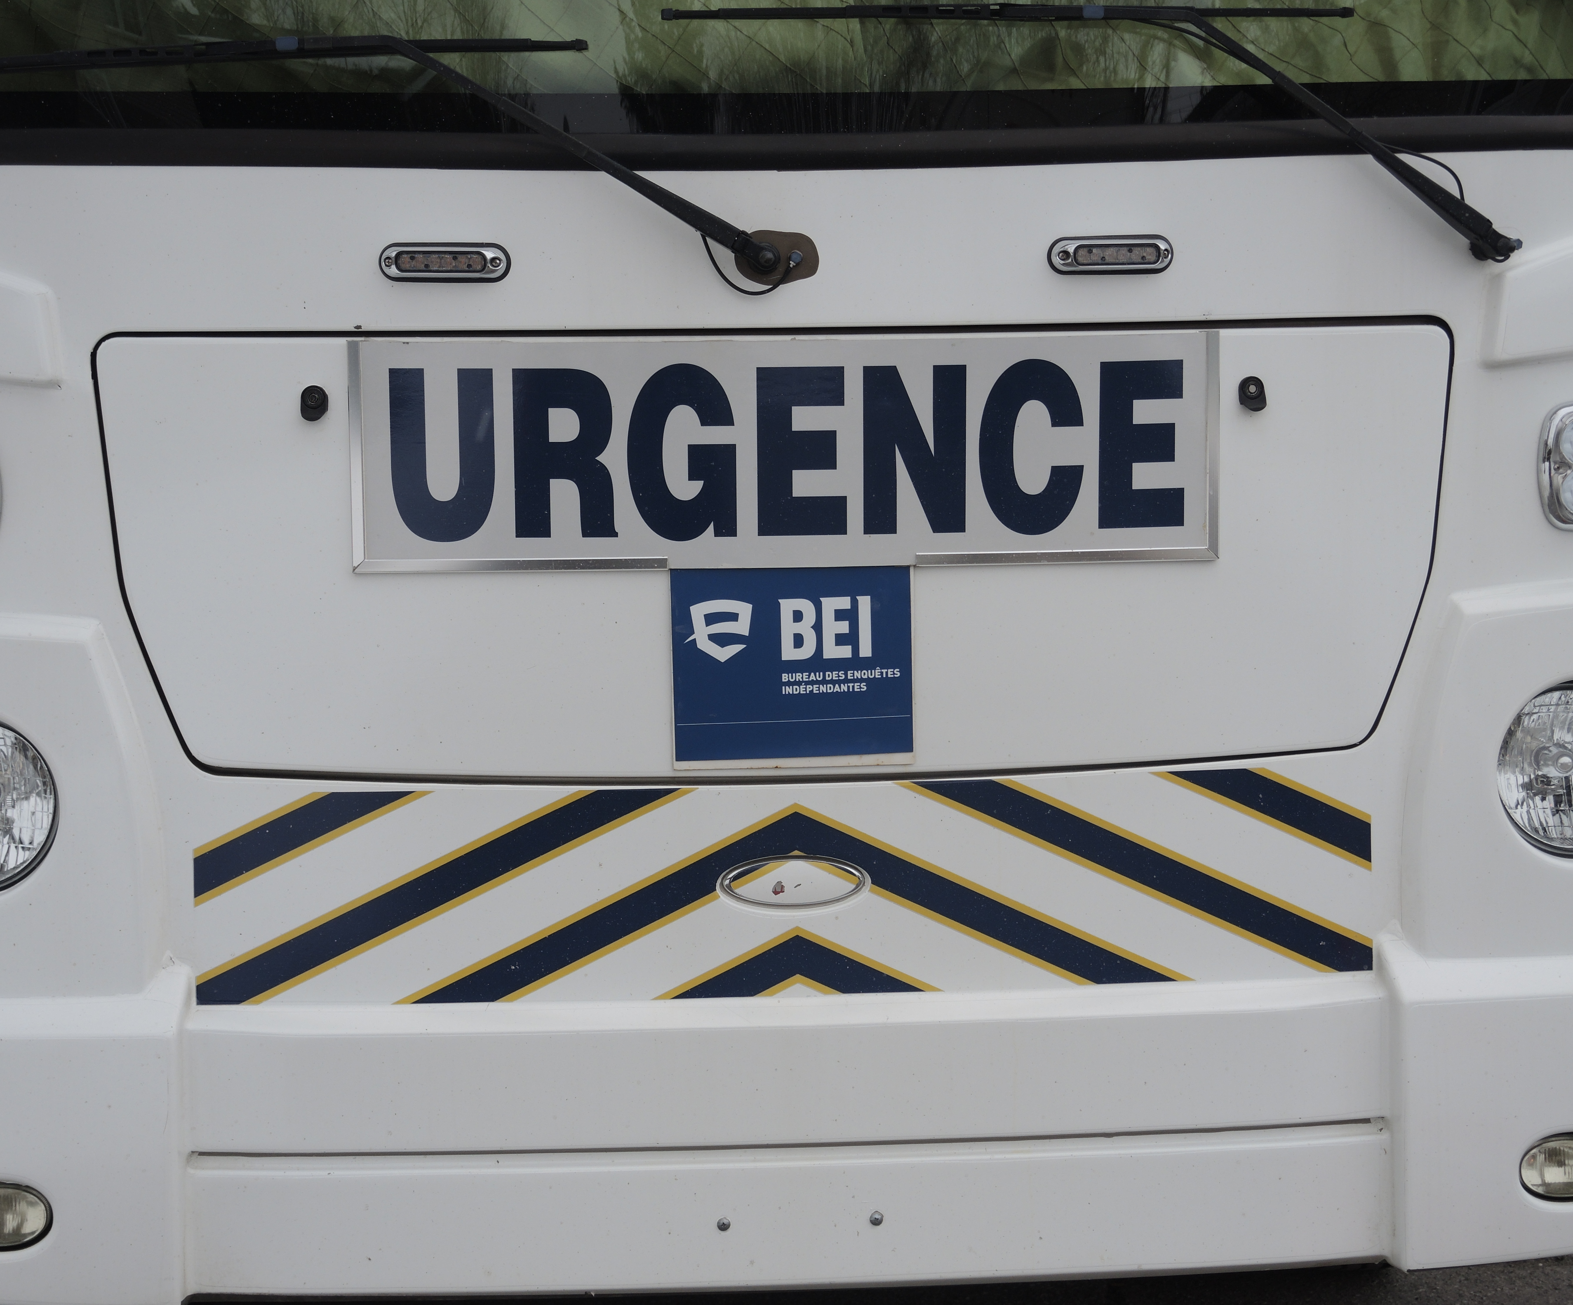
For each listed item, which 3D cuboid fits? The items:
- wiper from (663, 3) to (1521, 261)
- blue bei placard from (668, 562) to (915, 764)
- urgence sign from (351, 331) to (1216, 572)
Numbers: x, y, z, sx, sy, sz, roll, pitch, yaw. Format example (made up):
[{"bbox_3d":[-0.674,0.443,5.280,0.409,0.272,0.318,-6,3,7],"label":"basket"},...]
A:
[{"bbox_3d":[0.328,-0.561,3.584,0.914,0.287,0.140,-1,6,-4],"label":"wiper"},{"bbox_3d":[0.006,0.016,3.494,0.254,0.213,0.010,-1,6,-4],"label":"blue bei placard"},{"bbox_3d":[0.003,-0.210,3.470,0.912,0.244,0.022,-1,6,-4],"label":"urgence sign"}]

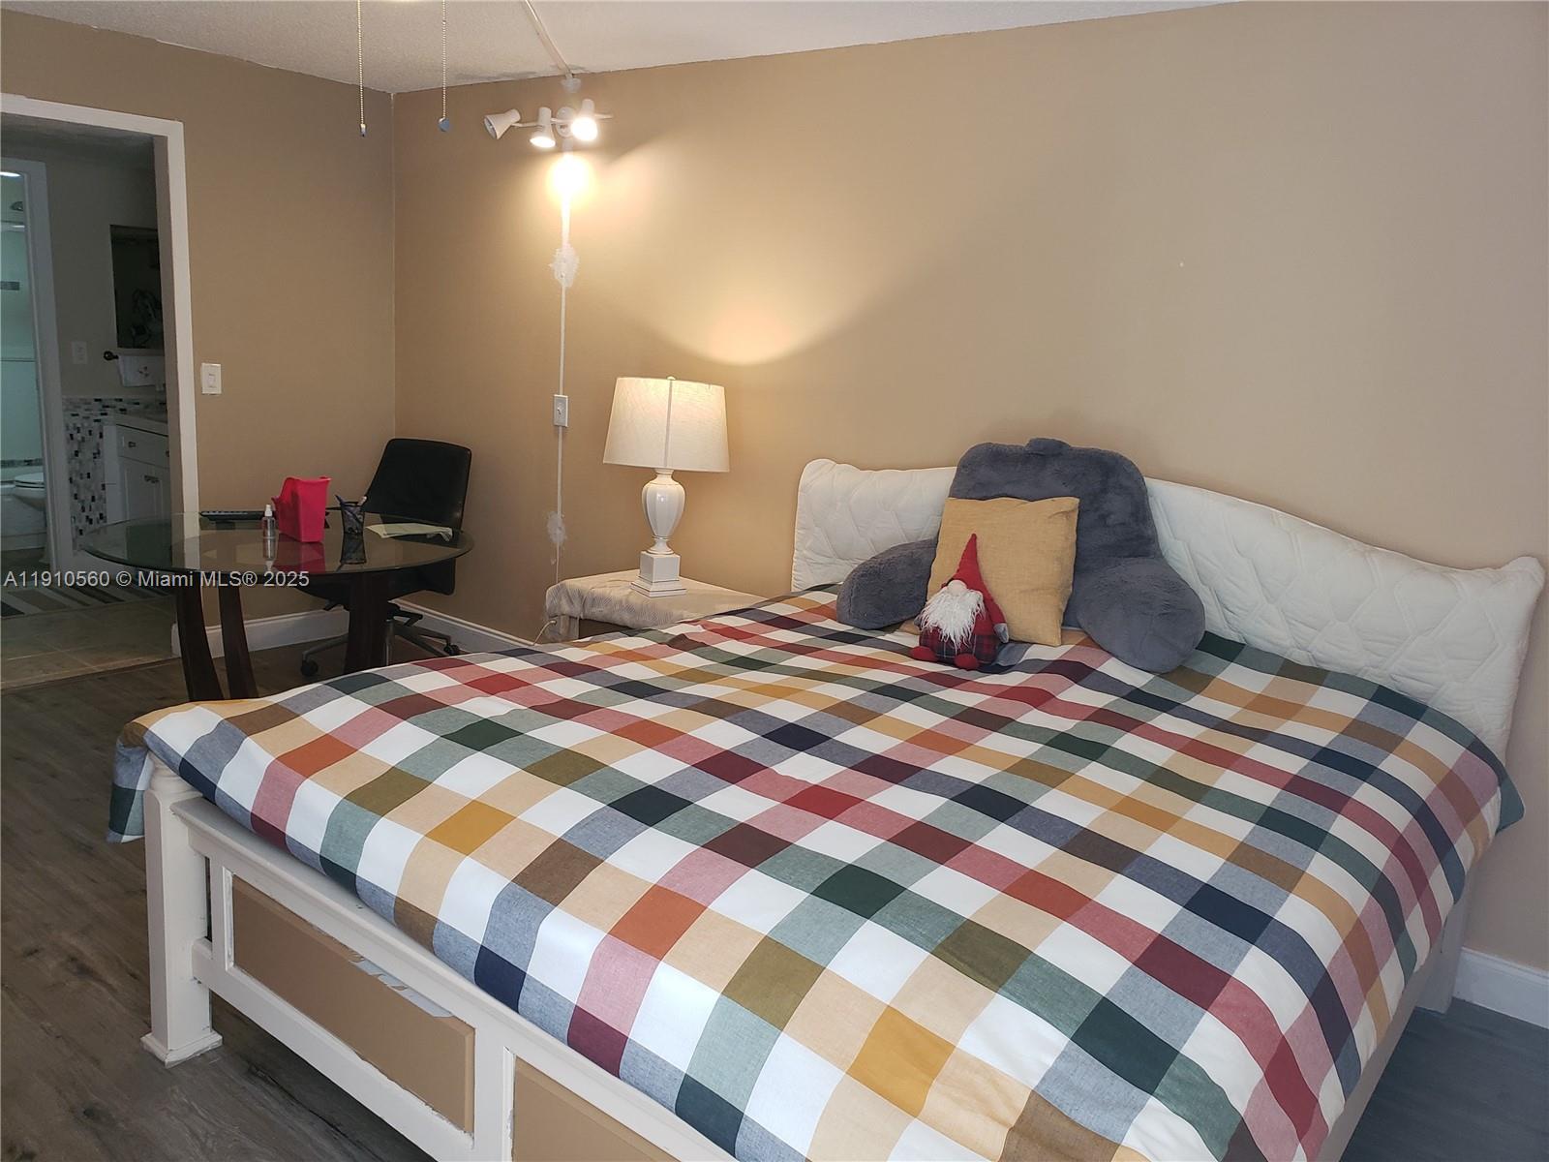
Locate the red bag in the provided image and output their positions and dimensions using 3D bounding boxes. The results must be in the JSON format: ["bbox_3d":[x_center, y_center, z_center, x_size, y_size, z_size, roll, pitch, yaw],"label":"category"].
[{"bbox_3d":[-1.569,-0.250,3.859,0.160,0.205,0.115,14,16,38],"label":"red bag"}]

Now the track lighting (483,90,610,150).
[{"bbox_3d":[-0.861,-1.732,4.403,0.680,0.170,0.190,13,15,36],"label":"track lighting"}]

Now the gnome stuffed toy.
[{"bbox_3d":[0.489,0.039,2.972,0.235,0.330,0.190,10,14,27],"label":"gnome stuffed toy"}]

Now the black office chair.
[{"bbox_3d":[-1.669,-0.111,4.981,0.620,0.930,0.650,8,13,19],"label":"black office chair"}]

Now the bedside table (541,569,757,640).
[{"bbox_3d":[-0.404,0.338,4.103,0.620,0.600,0.530,13,15,36],"label":"bedside table"}]

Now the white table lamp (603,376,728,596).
[{"bbox_3d":[-0.386,-0.347,4.085,0.430,0.750,0.430,4,12,-1],"label":"white table lamp"}]

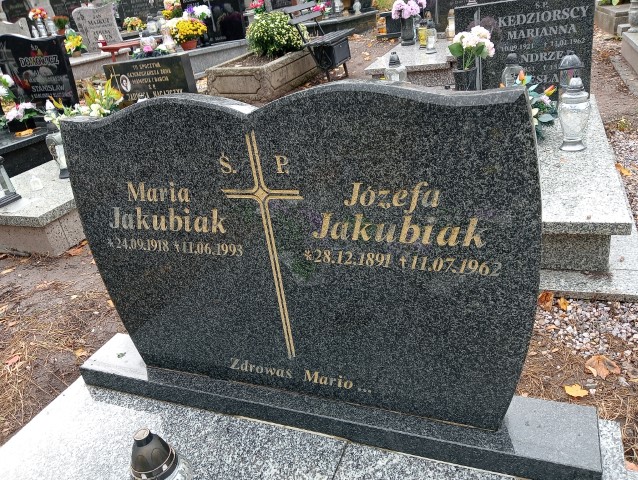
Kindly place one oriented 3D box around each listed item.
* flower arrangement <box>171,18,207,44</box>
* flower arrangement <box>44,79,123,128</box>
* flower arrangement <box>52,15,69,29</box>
[{"bbox_3d":[-1.970,-3.163,7.800,0.520,0.350,0.480,-14,27,-8],"label":"flower arrangement"},{"bbox_3d":[-1.561,-0.823,3.540,0.420,0.440,0.320,2,28,23],"label":"flower arrangement"},{"bbox_3d":[-4.395,-3.713,8.800,0.260,0.260,0.260,2,28,23],"label":"flower arrangement"}]

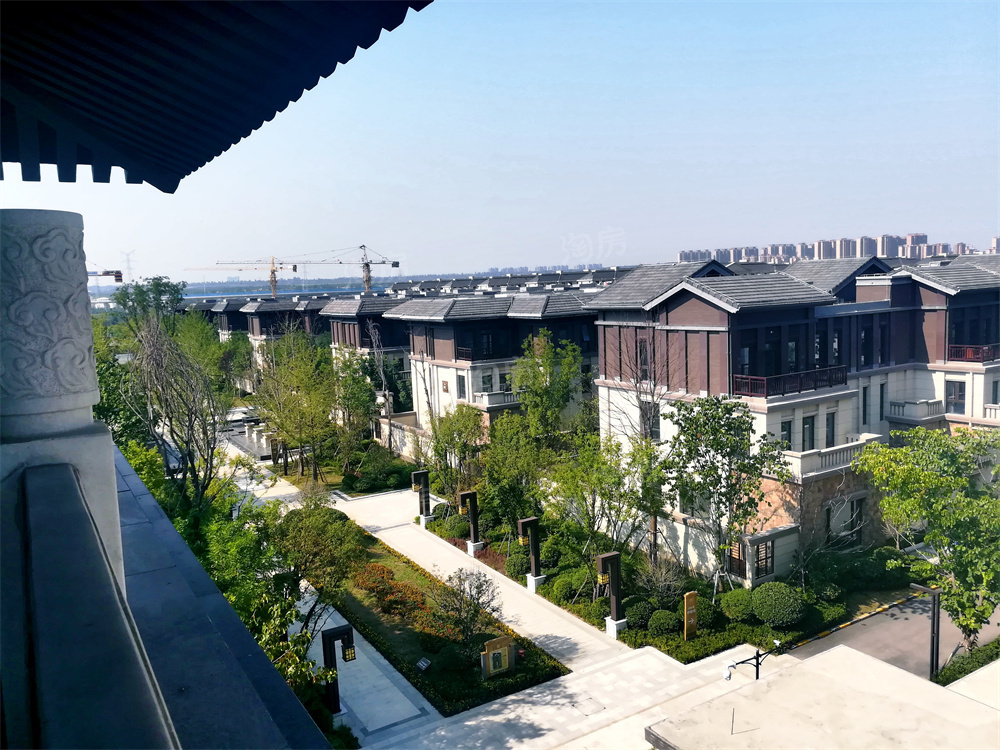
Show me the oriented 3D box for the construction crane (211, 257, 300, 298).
[{"bbox_3d":[-121.526,-40.942,360.198,2.200,31.500,58.000,4,9,43],"label":"construction crane"}]

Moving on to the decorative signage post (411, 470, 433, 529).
[{"bbox_3d":[-4.256,6.759,40.823,1.100,3.160,0.640,-7,8,-31],"label":"decorative signage post"}]

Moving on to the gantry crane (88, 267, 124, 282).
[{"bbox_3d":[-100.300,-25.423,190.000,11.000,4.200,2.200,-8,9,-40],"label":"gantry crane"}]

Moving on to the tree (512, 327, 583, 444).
[{"bbox_3d":[3.134,2.173,48.329,4.400,9.800,4.400,-3,7,0],"label":"tree"}]

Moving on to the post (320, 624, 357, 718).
[{"bbox_3d":[-4.770,9.033,22.242,1.040,3.160,0.620,-7,8,-31],"label":"post"}]

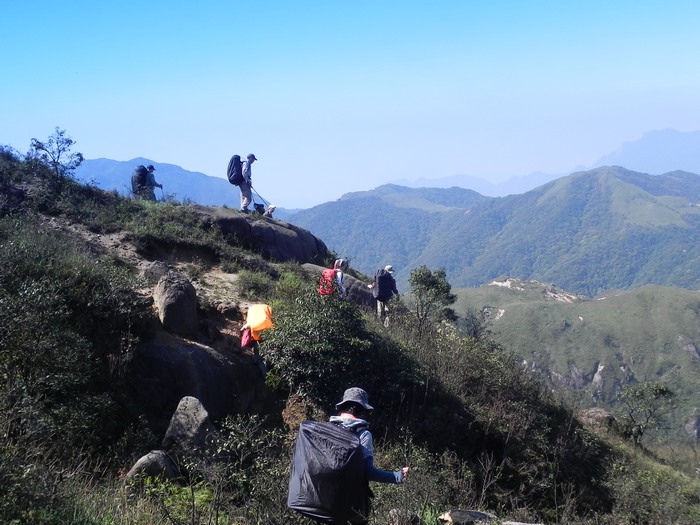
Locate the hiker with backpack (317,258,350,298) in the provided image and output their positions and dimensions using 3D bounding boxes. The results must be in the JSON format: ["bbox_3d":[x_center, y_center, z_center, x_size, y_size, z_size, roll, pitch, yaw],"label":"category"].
[{"bbox_3d":[-0.415,0.736,20.843,0.620,1.650,0.550,-2,4,-35],"label":"hiker with backpack"}]

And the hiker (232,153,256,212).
[{"bbox_3d":[-3.050,-2.291,23.744,0.750,1.680,0.580,0,3,-2],"label":"hiker"}]

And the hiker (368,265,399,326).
[{"bbox_3d":[0.915,0.907,22.644,0.620,1.680,0.650,2,4,32],"label":"hiker"}]

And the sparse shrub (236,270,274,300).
[{"bbox_3d":[-2.168,0.527,19.020,0.880,0.780,0.800,0,3,0],"label":"sparse shrub"}]

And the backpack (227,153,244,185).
[{"bbox_3d":[-3.276,-2.639,23.723,0.480,0.870,0.420,0,3,-2],"label":"backpack"}]

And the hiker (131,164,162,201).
[{"bbox_3d":[-6.269,-2.175,25.543,0.850,1.650,0.600,-1,3,-12],"label":"hiker"}]

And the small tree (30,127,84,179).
[{"bbox_3d":[-8.128,-3.024,23.039,1.450,1.500,1.400,0,3,0],"label":"small tree"}]

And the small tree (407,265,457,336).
[{"bbox_3d":[2.119,1.050,21.552,1.300,2.000,1.250,0,3,0],"label":"small tree"}]

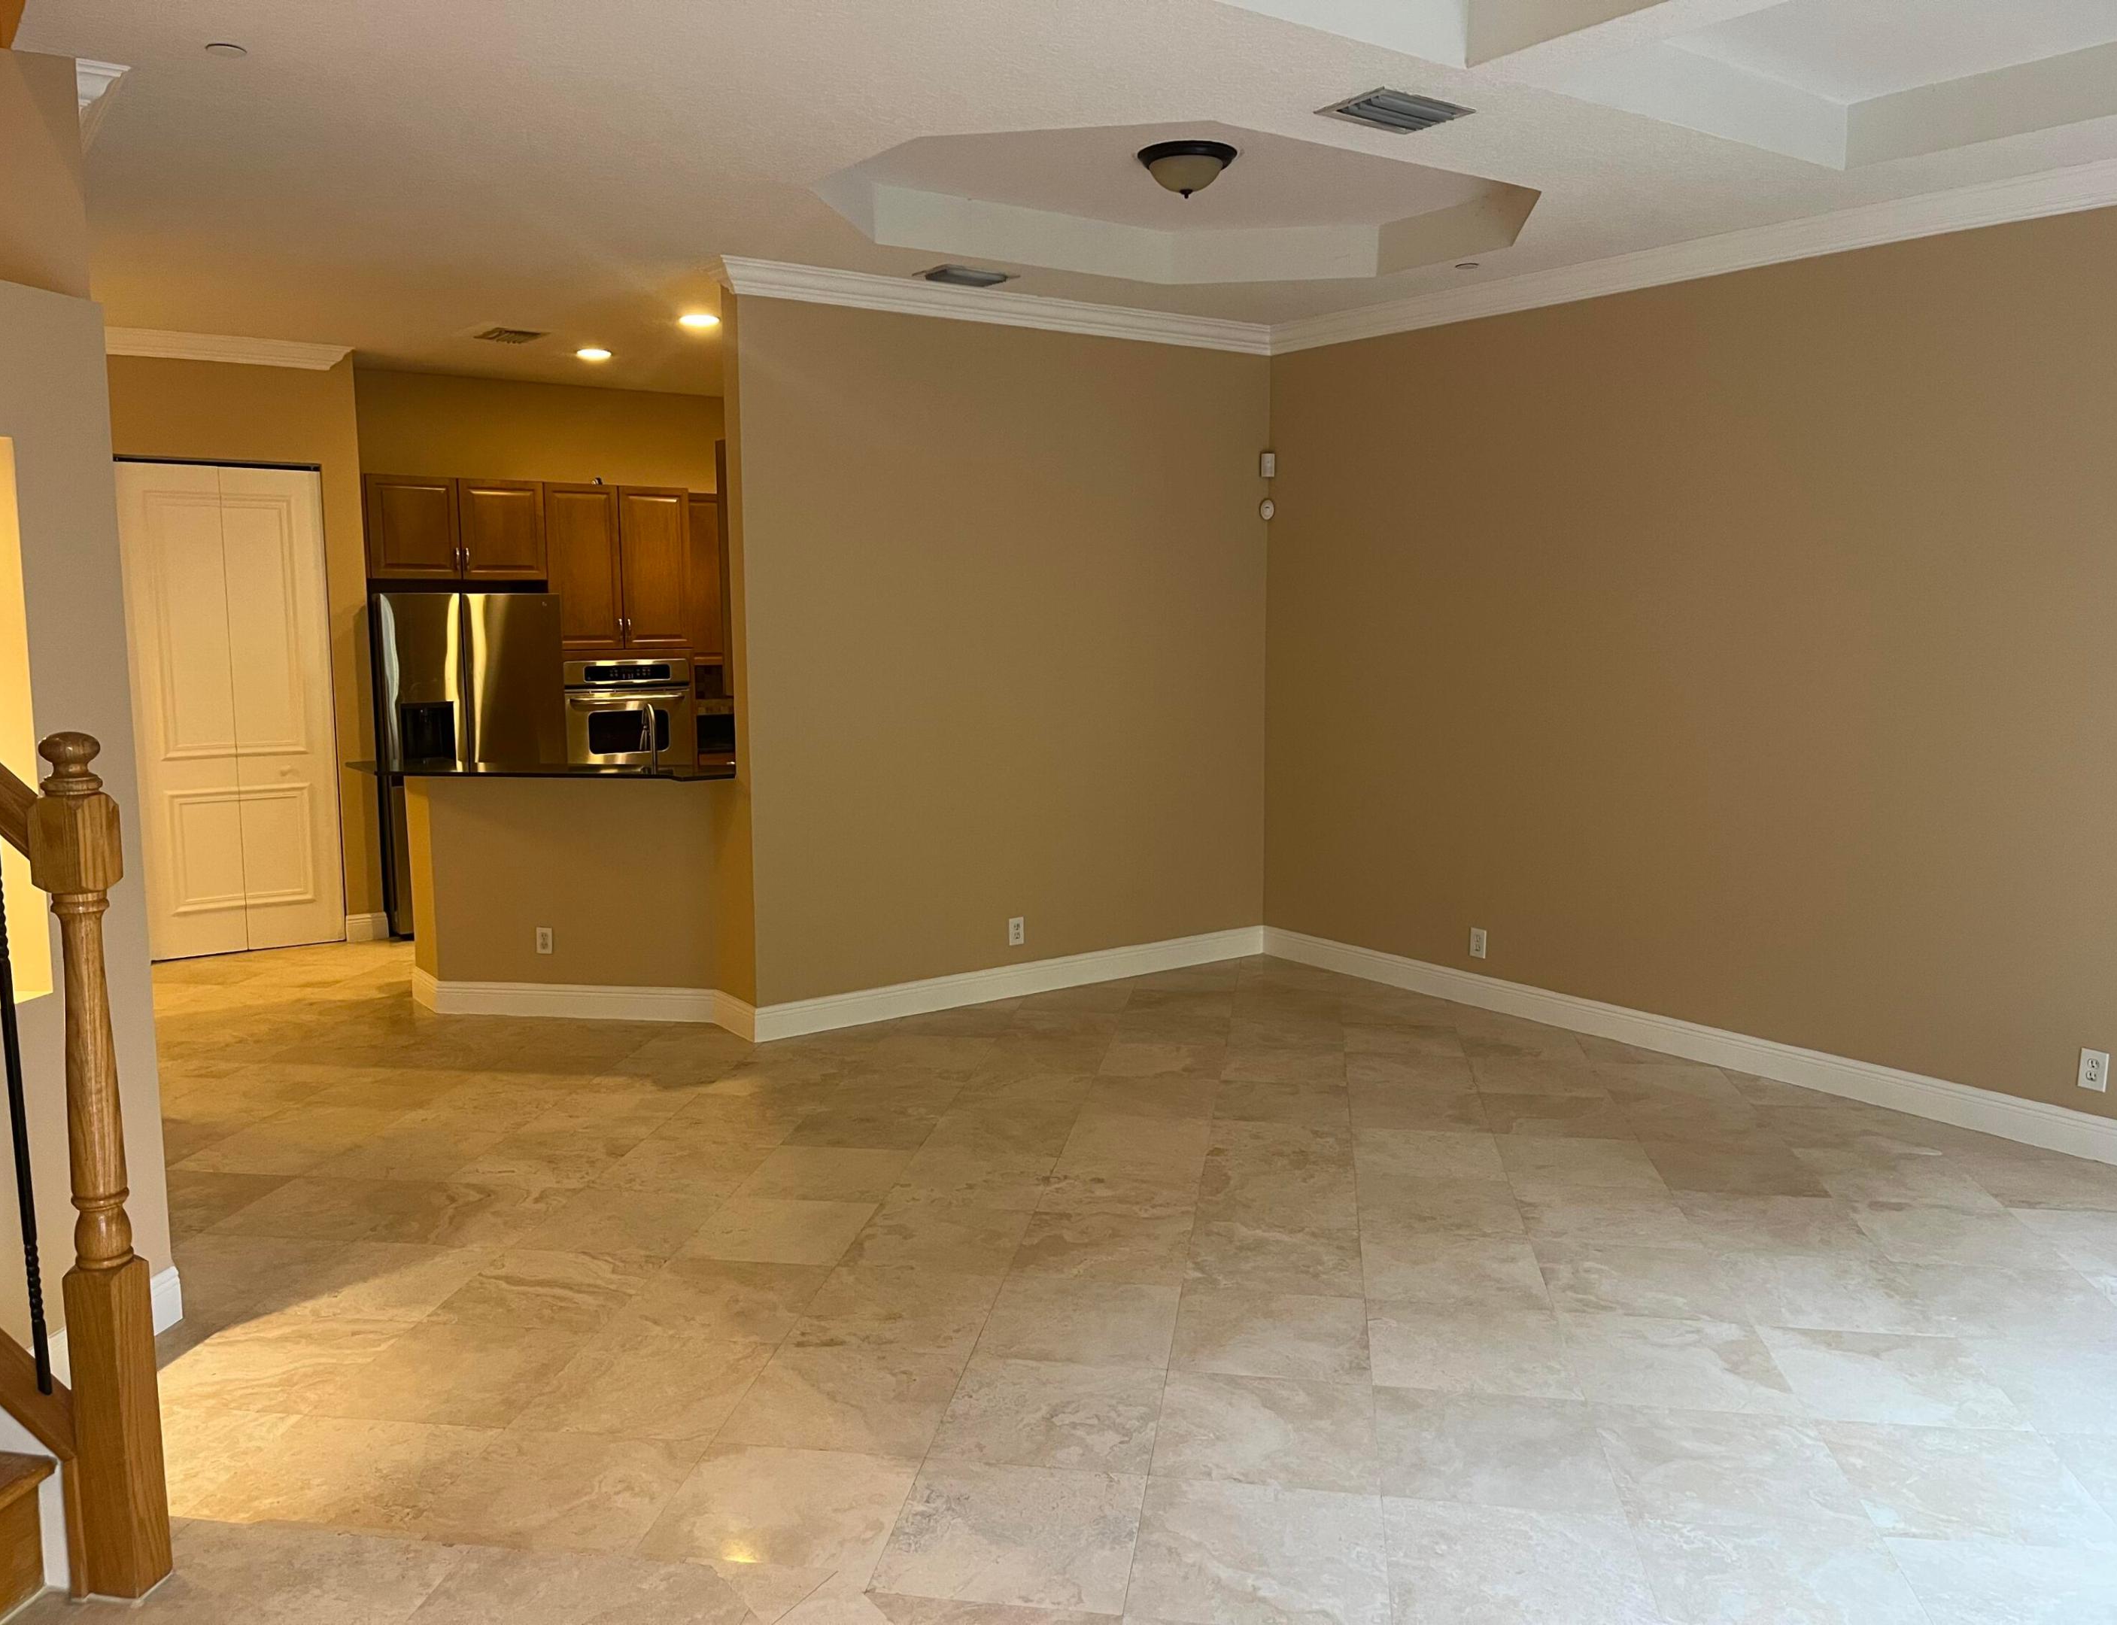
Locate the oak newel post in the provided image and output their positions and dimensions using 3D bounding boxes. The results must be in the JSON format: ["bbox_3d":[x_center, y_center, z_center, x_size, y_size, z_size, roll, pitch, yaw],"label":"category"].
[{"bbox_3d":[-1.642,0.620,2.796,0.088,1.512,0.088,1,7,9],"label":"oak newel post"}]

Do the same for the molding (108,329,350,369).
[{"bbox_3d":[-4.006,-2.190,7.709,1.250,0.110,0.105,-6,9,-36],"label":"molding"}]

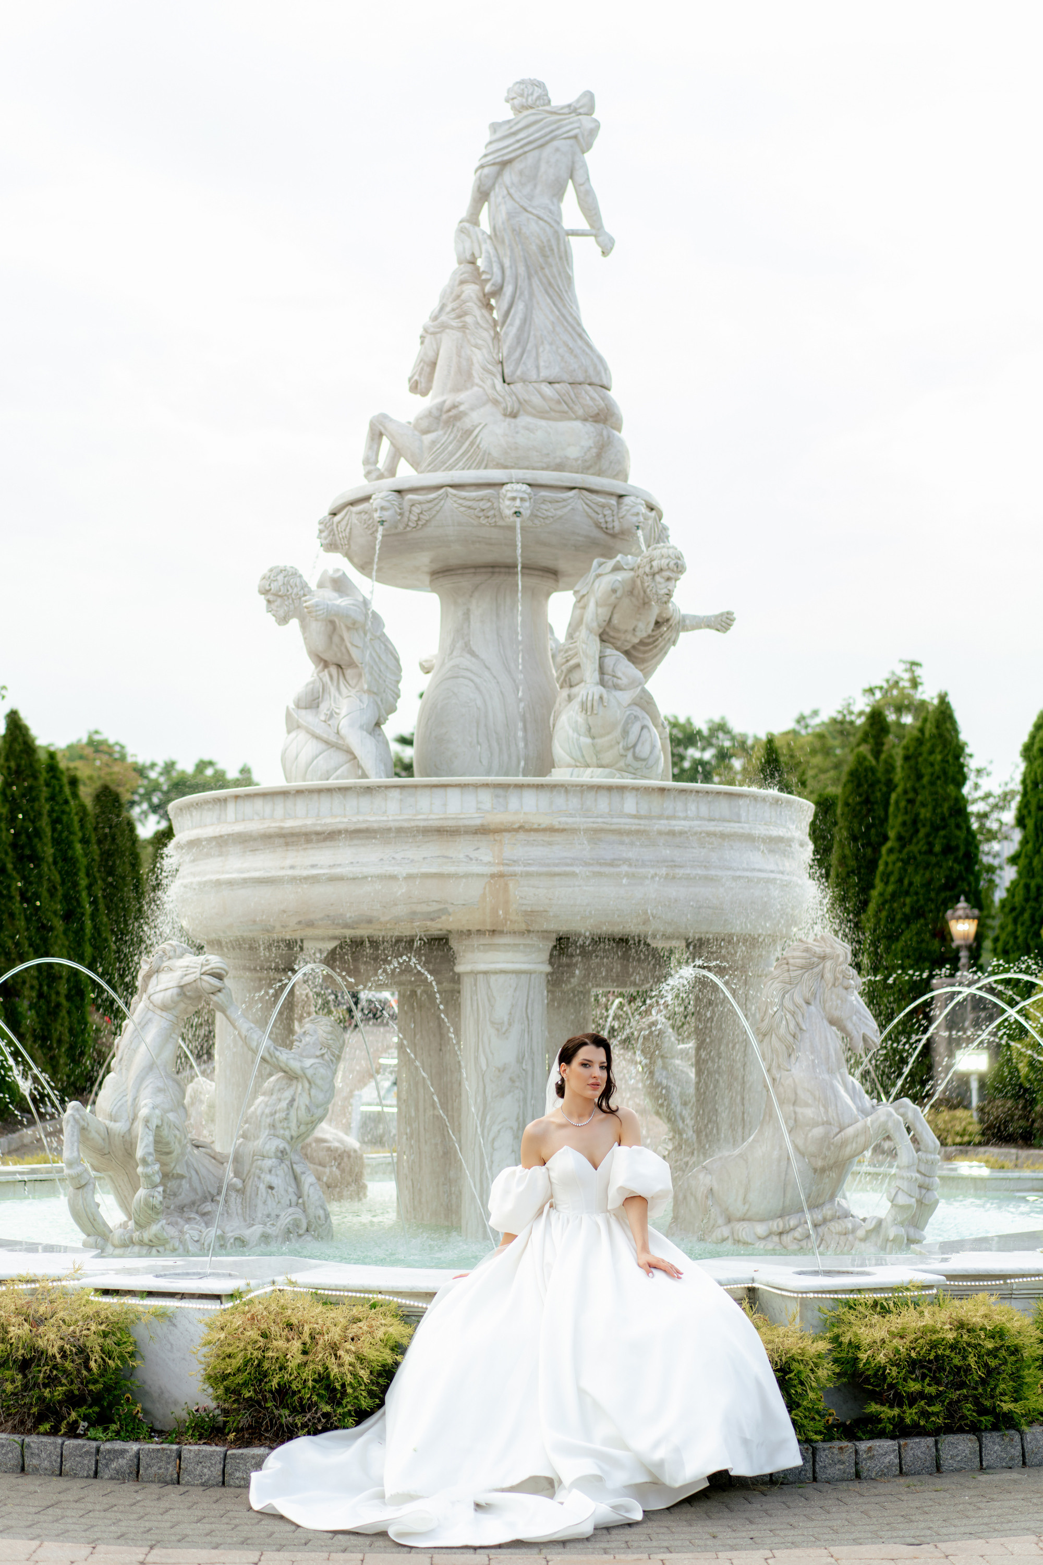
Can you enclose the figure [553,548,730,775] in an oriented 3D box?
[{"bbox_3d":[0.528,-0.485,10.947,0.700,1.197,0.660,5,-8,-42],"label":"figure"}]

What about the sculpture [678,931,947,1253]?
[{"bbox_3d":[1.181,1.282,9.972,1.120,1.282,0.620,-1,-6,10],"label":"sculpture"}]

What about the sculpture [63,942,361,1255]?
[{"bbox_3d":[-1.524,1.470,11.257,1.000,1.424,1.150,-4,-7,37],"label":"sculpture"}]

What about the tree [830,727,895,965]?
[{"bbox_3d":[4.449,1.604,30.491,1.217,4.661,1.217,0,-6,0],"label":"tree"}]

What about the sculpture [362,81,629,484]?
[{"bbox_3d":[-0.122,-2.376,11.693,1.200,2.181,1.020,2,-6,-20],"label":"sculpture"}]

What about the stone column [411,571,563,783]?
[{"bbox_3d":[-0.122,-0.412,11.497,0.760,1.142,0.760,0,-6,0],"label":"stone column"}]

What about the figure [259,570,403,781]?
[{"bbox_3d":[-0.895,-0.443,11.244,0.620,1.172,0.680,2,-6,-15],"label":"figure"}]

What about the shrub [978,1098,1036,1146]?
[{"bbox_3d":[4.070,2.856,20.019,0.520,0.416,0.500,0,-5,0],"label":"shrub"}]

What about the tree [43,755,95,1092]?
[{"bbox_3d":[-5.446,1.653,27.969,0.880,4.029,0.880,0,-5,0],"label":"tree"}]

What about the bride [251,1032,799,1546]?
[{"bbox_3d":[0.000,1.446,7.207,1.590,1.369,1.692,1,-6,-8],"label":"bride"}]

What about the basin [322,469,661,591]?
[{"bbox_3d":[-0.140,-1.207,12.370,1.740,0.433,1.740,0,-5,0],"label":"basin"}]

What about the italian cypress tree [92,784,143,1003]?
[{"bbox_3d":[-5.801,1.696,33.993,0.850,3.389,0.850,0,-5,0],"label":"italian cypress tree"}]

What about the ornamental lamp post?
[{"bbox_3d":[3.873,1.345,20.967,0.290,0.707,0.290,0,-5,0],"label":"ornamental lamp post"}]

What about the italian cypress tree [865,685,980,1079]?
[{"bbox_3d":[4.698,1.312,28.008,1.390,4.742,1.390,0,-6,0],"label":"italian cypress tree"}]

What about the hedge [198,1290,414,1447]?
[{"bbox_3d":[-0.726,1.980,8.182,0.800,0.491,0.650,0,-5,0],"label":"hedge"}]

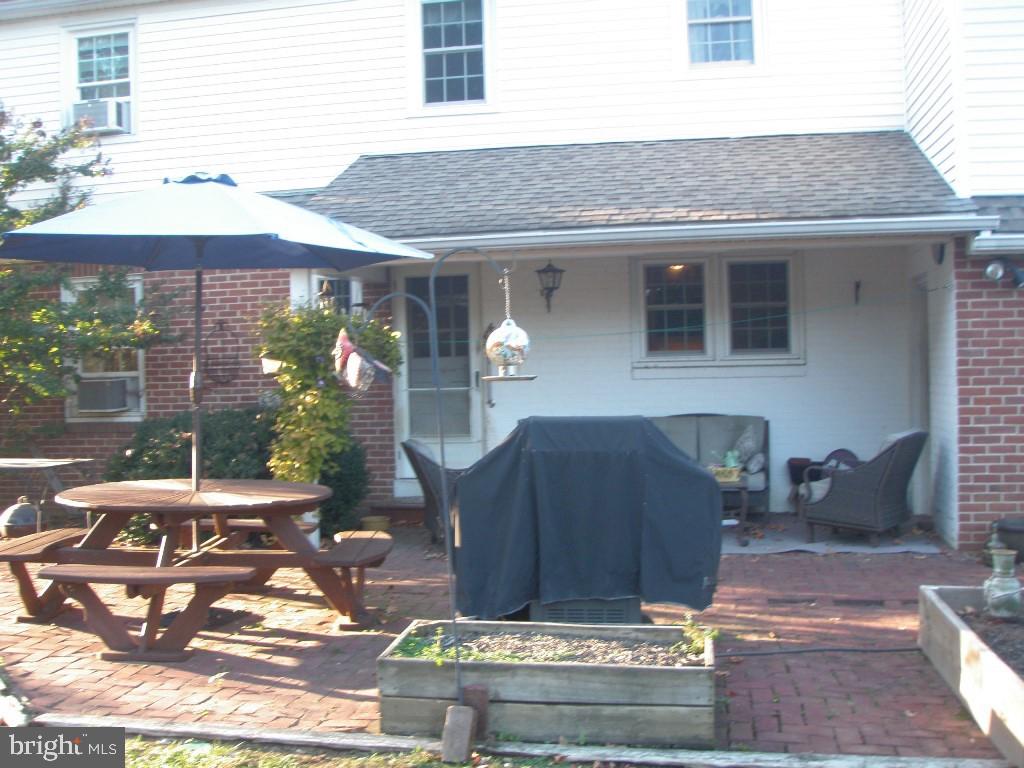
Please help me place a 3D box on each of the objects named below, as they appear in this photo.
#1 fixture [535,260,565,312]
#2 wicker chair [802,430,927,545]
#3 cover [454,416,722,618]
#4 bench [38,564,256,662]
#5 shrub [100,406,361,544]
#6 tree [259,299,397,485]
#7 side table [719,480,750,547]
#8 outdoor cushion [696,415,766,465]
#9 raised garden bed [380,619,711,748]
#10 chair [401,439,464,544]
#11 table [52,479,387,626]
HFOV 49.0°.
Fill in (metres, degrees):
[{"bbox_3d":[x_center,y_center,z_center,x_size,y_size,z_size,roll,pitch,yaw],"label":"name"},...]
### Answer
[{"bbox_3d":[0.335,-0.869,9.970,0.260,0.460,0.280,-1,1,10],"label":"fixture"},{"bbox_3d":[2.620,0.756,8.400,0.730,0.800,0.660,-1,1,33],"label":"wicker chair"},{"bbox_3d":[0.375,0.721,5.420,1.220,1.120,0.600,-1,1,10],"label":"cover"},{"bbox_3d":[-1.750,1.113,5.420,1.000,0.450,0.350,-1,1,4],"label":"bench"},{"bbox_3d":[-2.350,0.729,9.700,2.050,1.060,1.050,-1,1,10],"label":"shrub"},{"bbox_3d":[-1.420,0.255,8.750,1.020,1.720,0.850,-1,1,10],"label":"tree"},{"bbox_3d":[1.455,0.960,8.500,0.700,0.450,0.520,-1,1,10],"label":"side table"},{"bbox_3d":[1.865,0.505,9.550,0.580,0.480,0.160,-1,-8,10],"label":"outdoor cushion"},{"bbox_3d":[0.158,1.166,4.448,1.250,0.285,0.650,-1,1,11],"label":"raised garden bed"},{"bbox_3d":[-0.500,0.826,9.000,0.730,0.800,0.660,-2,1,-14],"label":"chair"},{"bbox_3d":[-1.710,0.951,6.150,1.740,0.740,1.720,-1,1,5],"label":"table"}]

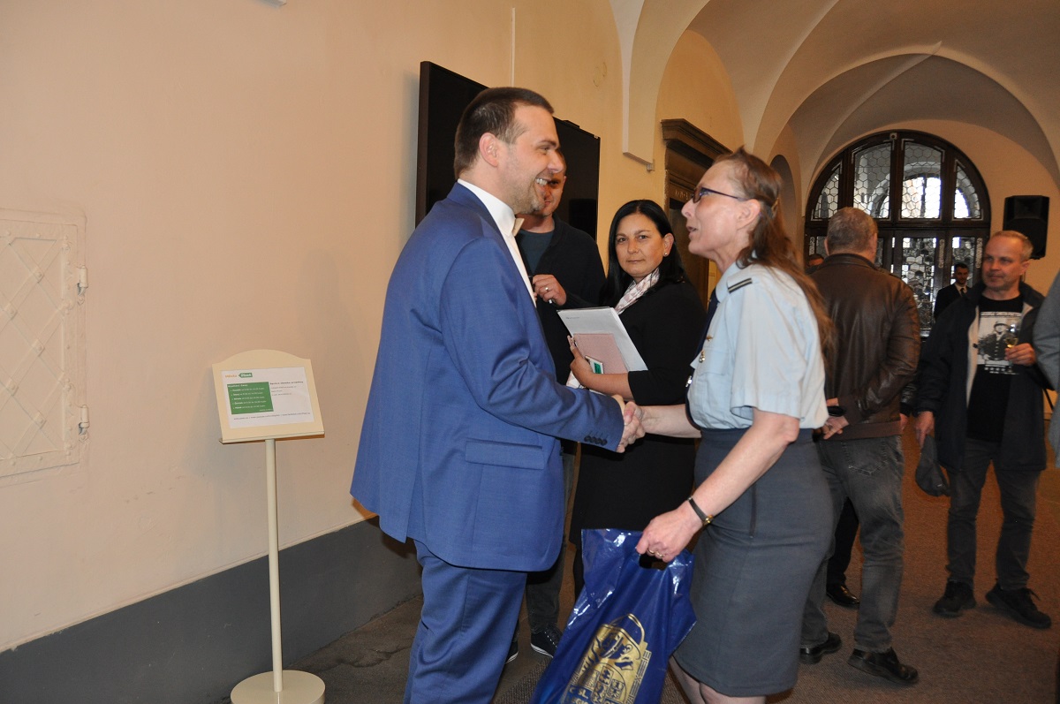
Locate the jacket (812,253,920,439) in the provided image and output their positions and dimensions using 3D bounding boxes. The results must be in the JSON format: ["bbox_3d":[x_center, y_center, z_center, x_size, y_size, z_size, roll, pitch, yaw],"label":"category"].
[{"bbox_3d":[1.208,-0.030,3.320,0.520,0.670,0.330,3,5,36],"label":"jacket"}]

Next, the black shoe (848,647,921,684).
[{"bbox_3d":[1.340,1.161,3.330,0.285,0.110,0.105,4,5,42],"label":"black shoe"}]

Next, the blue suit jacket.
[{"bbox_3d":[-0.094,0.046,1.900,0.570,0.790,0.530,0,4,-10],"label":"blue suit jacket"}]

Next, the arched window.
[{"bbox_3d":[5.129,-1.675,12.300,2.480,2.800,0.200,2,4,14],"label":"arched window"}]

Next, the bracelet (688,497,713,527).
[{"bbox_3d":[0.337,0.316,1.745,0.020,0.062,0.055,-41,-18,-9],"label":"bracelet"}]

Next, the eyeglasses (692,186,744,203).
[{"bbox_3d":[0.423,-0.323,1.928,0.138,0.042,0.137,17,4,1],"label":"eyeglasses"}]

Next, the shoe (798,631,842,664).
[{"bbox_3d":[1.160,1.153,3.500,0.285,0.105,0.105,-3,5,-42],"label":"shoe"}]

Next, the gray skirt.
[{"bbox_3d":[0.501,0.448,1.980,0.320,0.580,0.380,1,4,10],"label":"gray skirt"}]

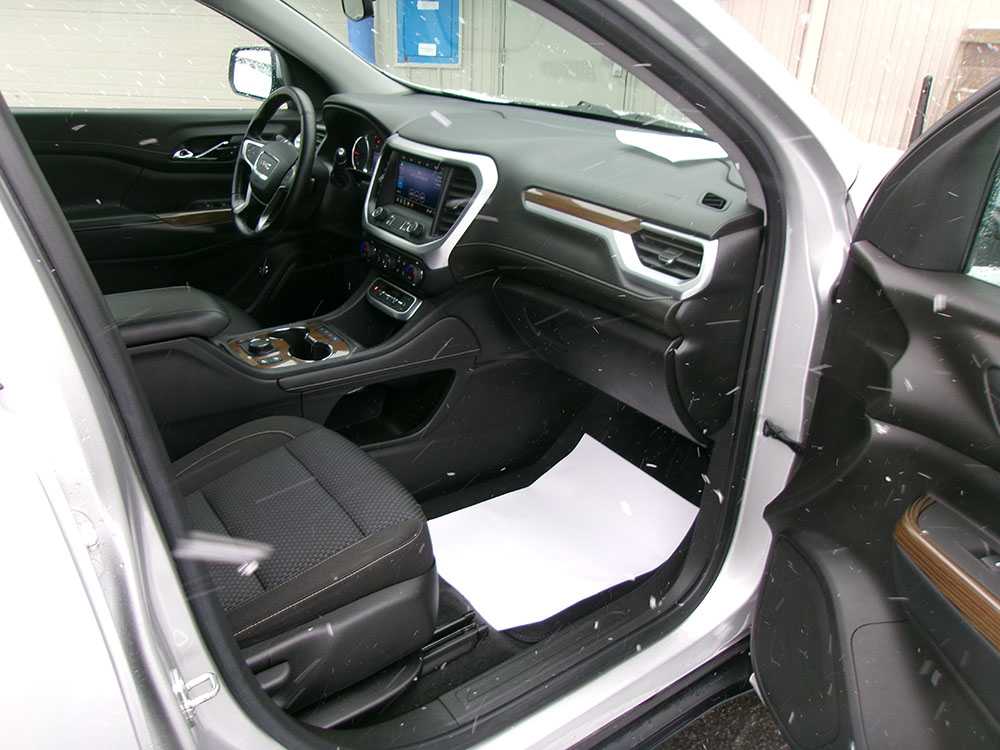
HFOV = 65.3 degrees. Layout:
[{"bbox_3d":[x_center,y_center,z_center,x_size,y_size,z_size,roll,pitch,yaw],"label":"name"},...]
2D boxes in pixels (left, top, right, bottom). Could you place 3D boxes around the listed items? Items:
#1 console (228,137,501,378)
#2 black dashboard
[{"bbox_3d":[-0.314,-0.270,1.660,0.560,0.450,0.340,-15,29,-34],"label":"console"},{"bbox_3d":[-0.007,-0.363,1.890,0.530,0.560,1.440,-15,29,-34],"label":"black dashboard"}]

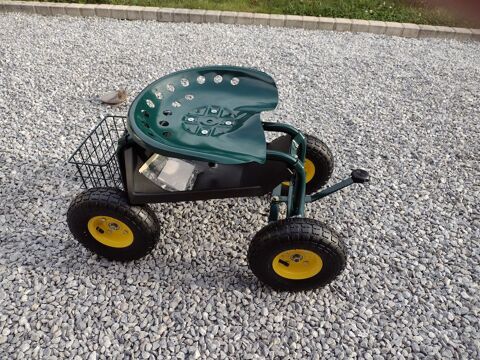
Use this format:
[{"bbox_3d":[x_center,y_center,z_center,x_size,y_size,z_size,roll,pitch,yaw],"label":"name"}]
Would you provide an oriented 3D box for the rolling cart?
[{"bbox_3d":[-0.053,-0.026,1.110,0.835,0.465,0.460,8,43,7],"label":"rolling cart"}]

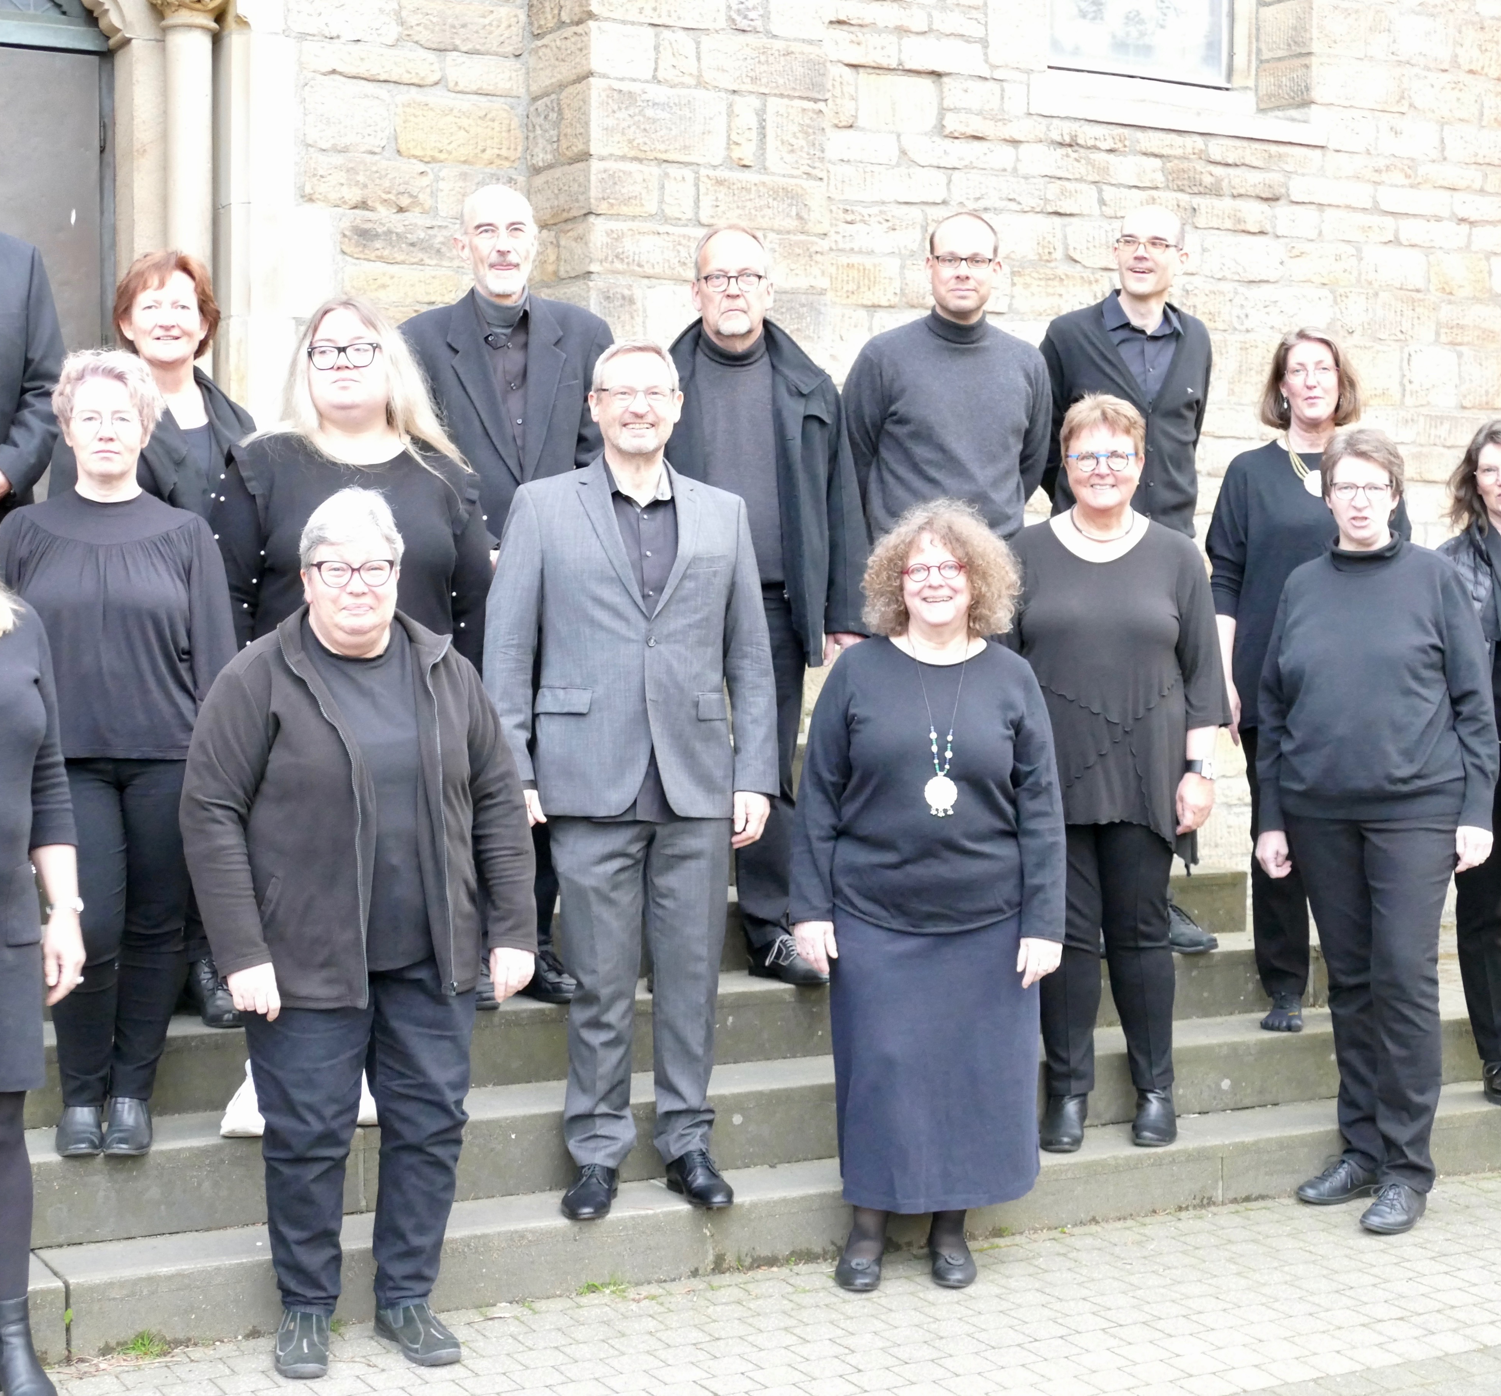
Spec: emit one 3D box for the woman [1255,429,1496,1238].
[{"bbox_3d":[1.384,0.271,5.917,0.530,1.723,0.400,1,2,22],"label":"woman"}]

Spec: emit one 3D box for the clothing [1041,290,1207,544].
[{"bbox_3d":[0.938,-0.686,6.746,0.470,0.662,0.280,-1,2,-20],"label":"clothing"}]

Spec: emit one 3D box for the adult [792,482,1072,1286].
[{"bbox_3d":[0.360,0.391,5.420,0.530,1.580,0.340,0,2,-4],"label":"adult"}]

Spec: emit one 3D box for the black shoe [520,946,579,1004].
[{"bbox_3d":[-0.489,0.610,6.032,0.110,0.120,0.290,-1,2,-28],"label":"black shoe"}]

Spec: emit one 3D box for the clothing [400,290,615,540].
[{"bbox_3d":[-0.552,-0.562,6.080,0.520,0.760,0.300,-1,2,-17],"label":"clothing"}]

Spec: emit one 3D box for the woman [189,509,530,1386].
[{"bbox_3d":[-0.719,0.414,4.910,0.600,1.580,0.370,-1,2,-19],"label":"woman"}]

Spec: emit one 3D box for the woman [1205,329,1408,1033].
[{"bbox_3d":[1.395,-0.041,6.720,0.500,1.720,0.310,0,2,6],"label":"woman"}]

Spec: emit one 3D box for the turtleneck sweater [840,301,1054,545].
[{"bbox_3d":[0.483,-0.650,6.560,0.530,0.660,0.310,0,2,-8],"label":"turtleneck sweater"}]

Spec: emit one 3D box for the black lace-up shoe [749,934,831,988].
[{"bbox_3d":[0.110,0.601,6.233,0.105,0.115,0.280,-2,3,-37],"label":"black lace-up shoe"}]

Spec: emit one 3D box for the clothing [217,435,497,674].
[{"bbox_3d":[-0.807,-0.204,5.440,0.540,0.668,0.360,0,2,-10],"label":"clothing"}]

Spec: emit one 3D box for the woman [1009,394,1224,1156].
[{"bbox_3d":[0.812,0.155,6.078,0.520,1.679,0.360,0,2,8],"label":"woman"}]

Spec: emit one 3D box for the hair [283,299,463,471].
[{"bbox_3d":[-0.776,-0.641,5.460,0.360,0.370,0.260,-1,2,-12],"label":"hair"}]

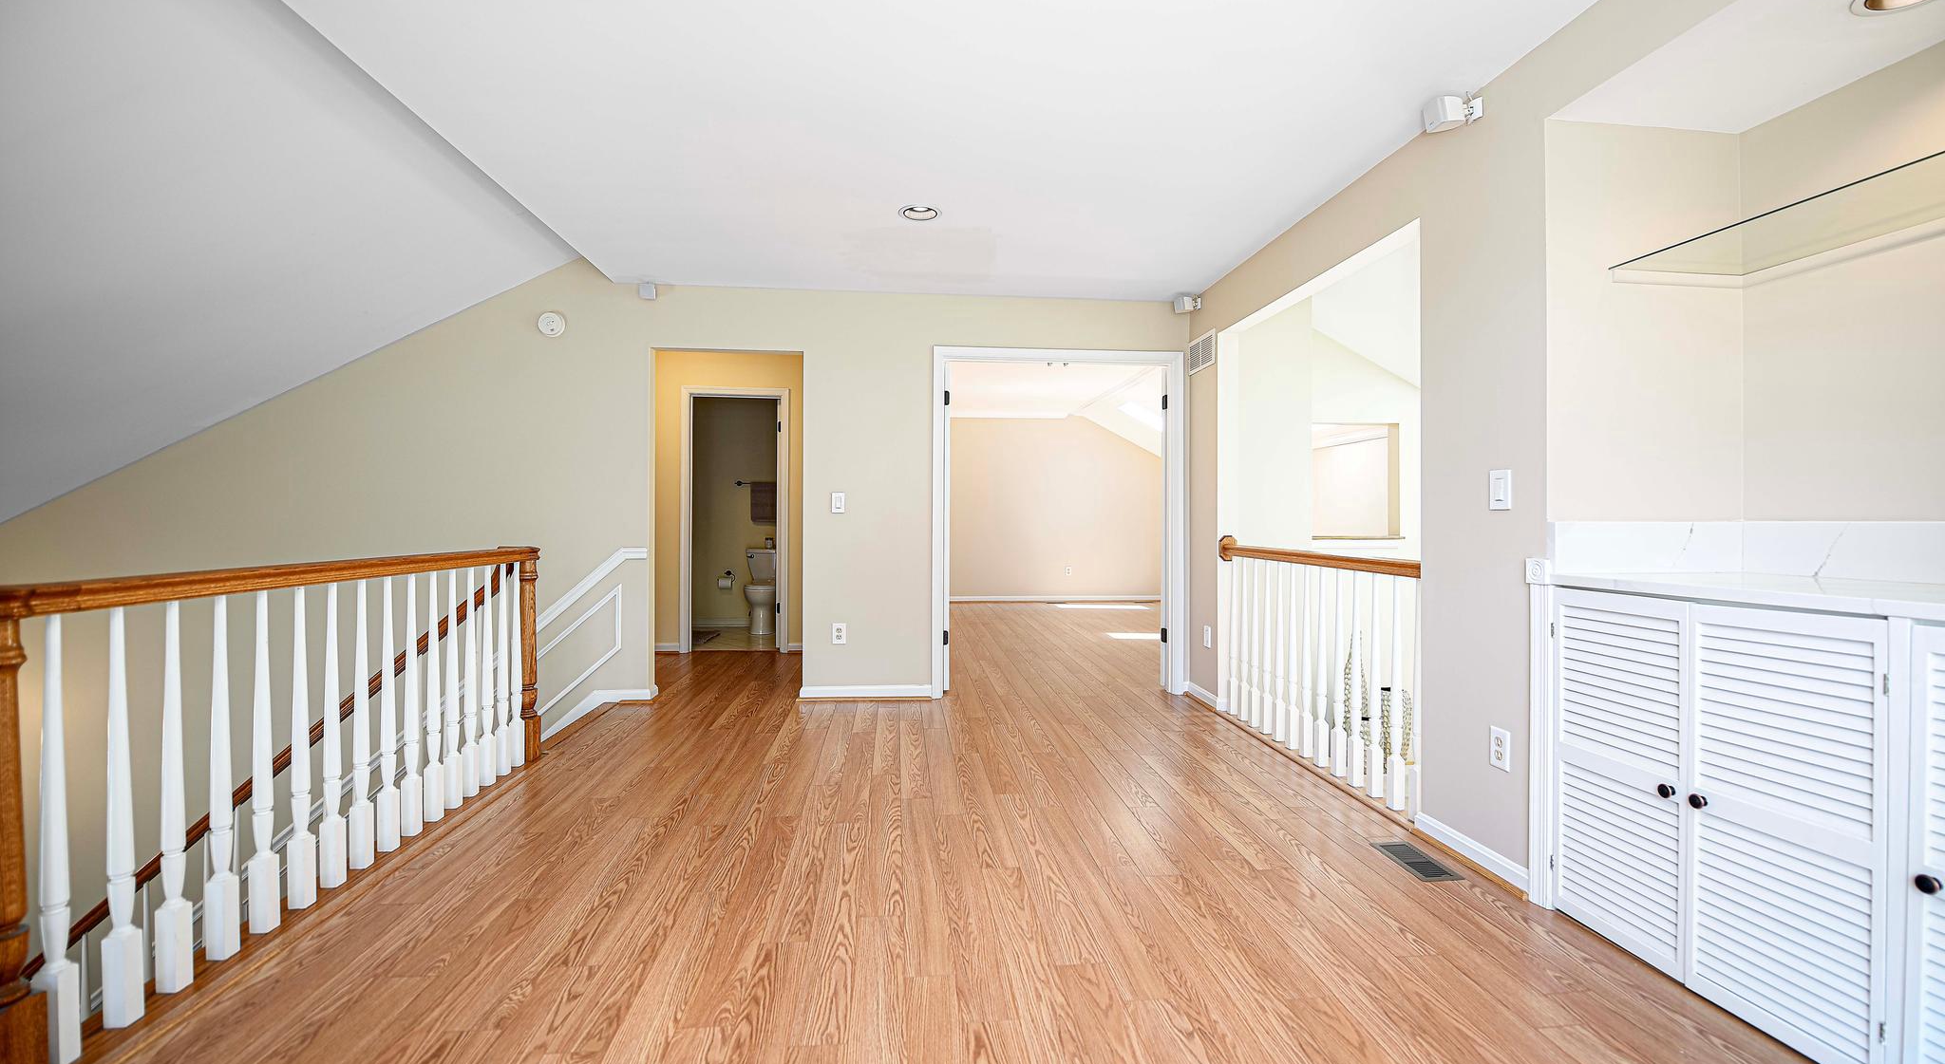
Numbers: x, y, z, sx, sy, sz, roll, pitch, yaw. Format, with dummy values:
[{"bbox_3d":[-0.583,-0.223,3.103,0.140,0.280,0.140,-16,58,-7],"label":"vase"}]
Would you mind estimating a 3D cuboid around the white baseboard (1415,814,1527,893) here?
[{"bbox_3d":[1.572,1.007,2.574,0.015,0.078,0.499,0,1,-5],"label":"white baseboard"}]

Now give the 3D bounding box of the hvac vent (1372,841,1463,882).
[{"bbox_3d":[1.410,1.042,2.575,0.135,0.010,0.285,0,1,-5],"label":"hvac vent"}]

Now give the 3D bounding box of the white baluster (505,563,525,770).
[{"bbox_3d":[-1.950,0.565,3.462,0.045,0.875,0.045,0,1,-5],"label":"white baluster"}]

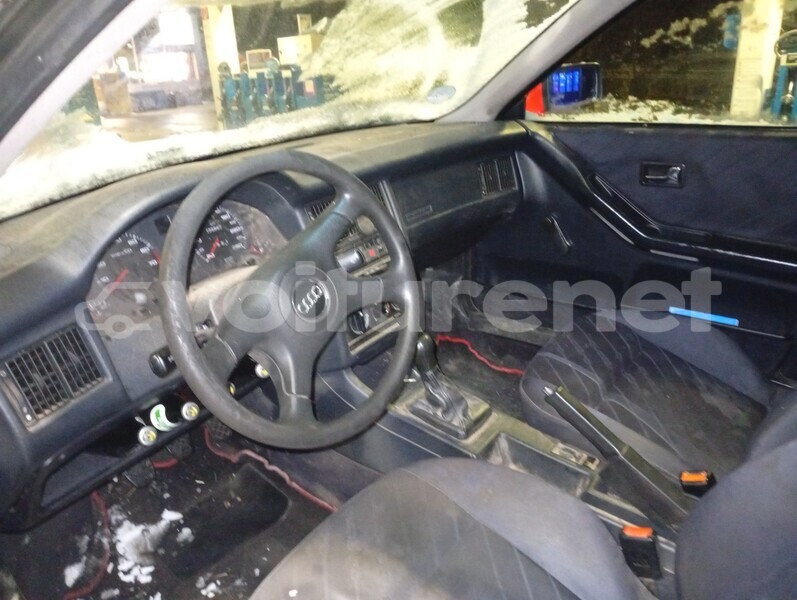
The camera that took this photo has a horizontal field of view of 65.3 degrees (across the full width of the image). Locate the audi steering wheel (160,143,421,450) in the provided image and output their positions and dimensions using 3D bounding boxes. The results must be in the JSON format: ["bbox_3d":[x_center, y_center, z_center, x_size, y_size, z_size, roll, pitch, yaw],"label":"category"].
[{"bbox_3d":[-0.127,-0.003,0.818,0.090,0.385,0.385,-11,37,48],"label":"audi steering wheel"}]

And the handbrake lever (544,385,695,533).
[{"bbox_3d":[0.360,0.259,1.009,0.285,0.185,0.050,16,30,41],"label":"handbrake lever"}]

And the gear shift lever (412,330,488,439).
[{"bbox_3d":[0.092,0.158,1.234,0.140,0.185,0.105,16,30,41],"label":"gear shift lever"}]

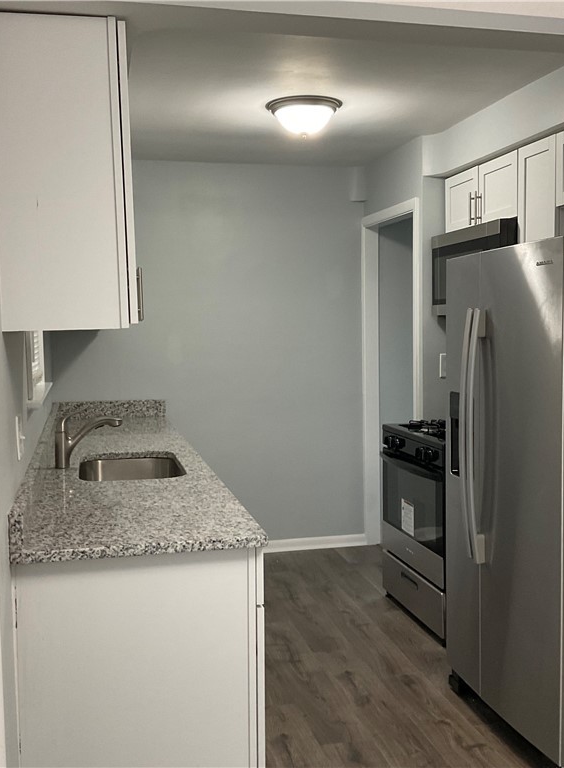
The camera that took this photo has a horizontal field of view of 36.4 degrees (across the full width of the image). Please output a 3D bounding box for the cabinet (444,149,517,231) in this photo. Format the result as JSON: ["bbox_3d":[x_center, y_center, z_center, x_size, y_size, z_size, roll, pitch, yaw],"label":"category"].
[{"bbox_3d":[1.095,-0.897,4.118,0.325,0.298,0.768,-2,4,-13],"label":"cabinet"}]

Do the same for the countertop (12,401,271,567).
[{"bbox_3d":[-0.688,0.272,3.643,0.637,0.130,3.090,-2,4,-13],"label":"countertop"}]

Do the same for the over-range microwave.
[{"bbox_3d":[1.062,-0.539,4.134,0.404,0.415,0.762,-2,4,-13],"label":"over-range microwave"}]

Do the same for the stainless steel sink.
[{"bbox_3d":[-0.603,0.426,3.420,0.400,0.190,0.590,-2,4,-13],"label":"stainless steel sink"}]

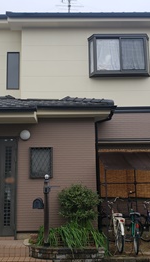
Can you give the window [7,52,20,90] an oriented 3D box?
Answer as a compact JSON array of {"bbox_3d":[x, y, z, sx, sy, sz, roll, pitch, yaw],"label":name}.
[{"bbox_3d":[-1.901,-1.851,8.096,0.391,1.189,0.100,-1,-7,-1],"label":"window"}]

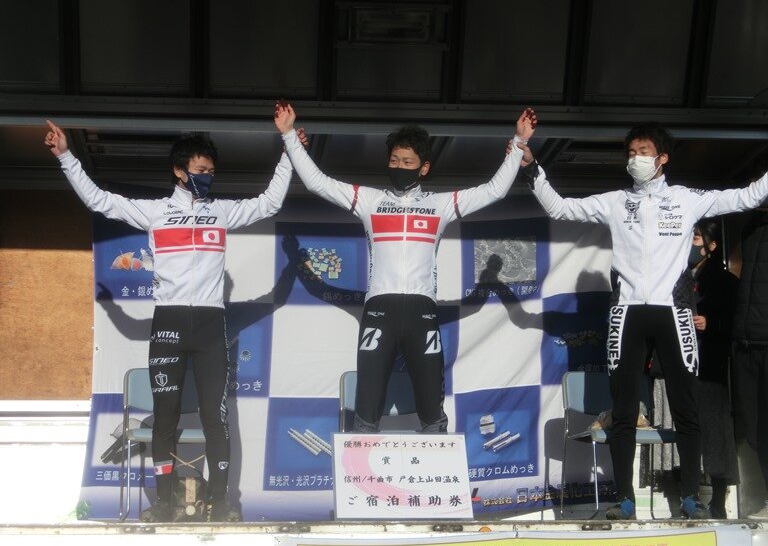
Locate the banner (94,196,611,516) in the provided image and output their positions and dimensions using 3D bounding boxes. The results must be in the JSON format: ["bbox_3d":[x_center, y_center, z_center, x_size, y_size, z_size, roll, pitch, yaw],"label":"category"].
[{"bbox_3d":[-0.172,0.461,8.228,2.930,1.760,0.180,1,-9,-5],"label":"banner"}]

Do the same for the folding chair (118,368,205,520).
[{"bbox_3d":[-1.008,0.820,7.221,0.480,0.735,0.470,1,-9,-11],"label":"folding chair"}]

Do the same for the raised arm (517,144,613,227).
[{"bbox_3d":[0.836,-0.412,6.947,0.430,0.360,0.200,1,-9,-6],"label":"raised arm"}]

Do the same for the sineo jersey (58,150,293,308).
[{"bbox_3d":[-0.935,-0.200,6.763,1.020,0.690,0.320,1,-9,-11],"label":"sineo jersey"}]

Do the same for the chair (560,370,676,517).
[{"bbox_3d":[1.174,0.826,7.320,0.480,0.735,0.470,2,-9,-13],"label":"chair"}]

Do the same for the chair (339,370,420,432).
[{"bbox_3d":[0.060,0.825,7.280,0.480,0.735,0.470,1,-9,-11],"label":"chair"}]

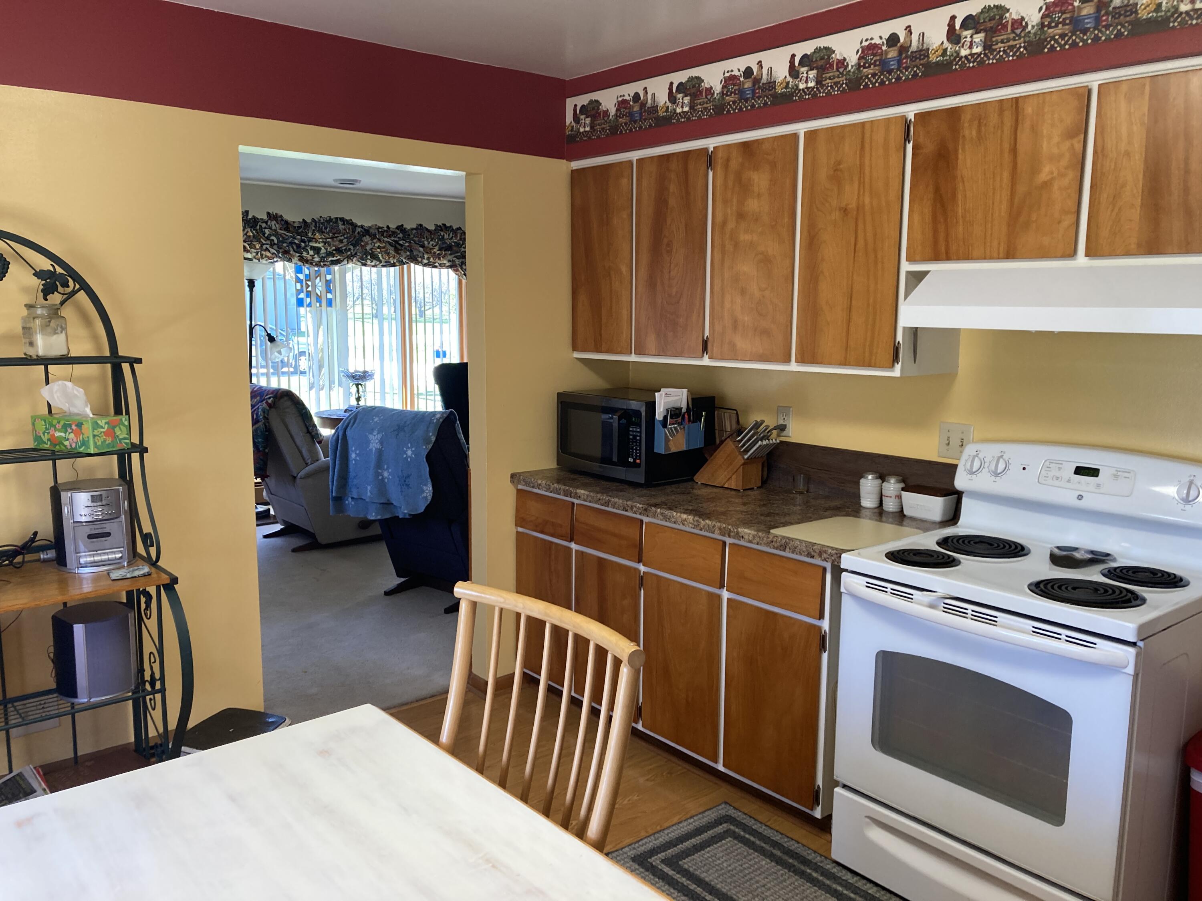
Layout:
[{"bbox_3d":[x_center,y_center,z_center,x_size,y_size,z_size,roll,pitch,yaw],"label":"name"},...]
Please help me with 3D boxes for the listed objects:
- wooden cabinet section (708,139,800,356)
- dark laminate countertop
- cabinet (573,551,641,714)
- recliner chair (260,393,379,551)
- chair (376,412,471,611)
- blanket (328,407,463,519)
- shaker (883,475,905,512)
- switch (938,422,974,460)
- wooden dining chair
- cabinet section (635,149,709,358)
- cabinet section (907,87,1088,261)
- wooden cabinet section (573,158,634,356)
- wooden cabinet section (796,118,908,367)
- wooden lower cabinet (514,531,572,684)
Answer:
[{"bbox_3d":[0.633,-0.681,3.377,0.337,0.737,0.376,-7,11,-40],"label":"wooden cabinet section"},{"bbox_3d":[0.390,0.173,3.458,0.630,0.042,1.568,-7,11,-40],"label":"dark laminate countertop"},{"bbox_3d":[0.196,0.644,3.668,0.500,0.560,0.355,-7,11,-40],"label":"cabinet"},{"bbox_3d":[-1.863,0.068,6.520,0.950,1.045,0.830,-8,12,-43],"label":"recliner chair"},{"bbox_3d":[-0.786,0.256,5.304,0.850,1.055,0.950,7,11,37],"label":"chair"},{"bbox_3d":[-0.992,0.056,5.022,0.830,0.590,0.360,7,11,37],"label":"blanket"},{"bbox_3d":[0.958,0.141,3.186,0.073,0.112,0.073,-7,11,-40],"label":"shaker"},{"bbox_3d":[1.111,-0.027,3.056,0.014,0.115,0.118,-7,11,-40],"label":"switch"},{"bbox_3d":[-0.278,0.827,1.820,0.550,0.970,0.540,-7,11,-40],"label":"wooden dining chair"},{"bbox_3d":[0.378,-0.727,3.673,0.337,0.737,0.376,-7,11,-40],"label":"cabinet section"},{"bbox_3d":[1.175,-0.739,2.723,0.337,0.426,0.491,-7,11,-40],"label":"cabinet section"},{"bbox_3d":[0.129,-0.771,3.963,0.337,0.737,0.375,-7,11,-40],"label":"wooden cabinet section"},{"bbox_3d":[0.884,-0.637,3.085,0.337,0.737,0.375,-7,11,-40],"label":"wooden cabinet section"},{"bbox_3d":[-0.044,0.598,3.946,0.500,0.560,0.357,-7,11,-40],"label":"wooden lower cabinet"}]

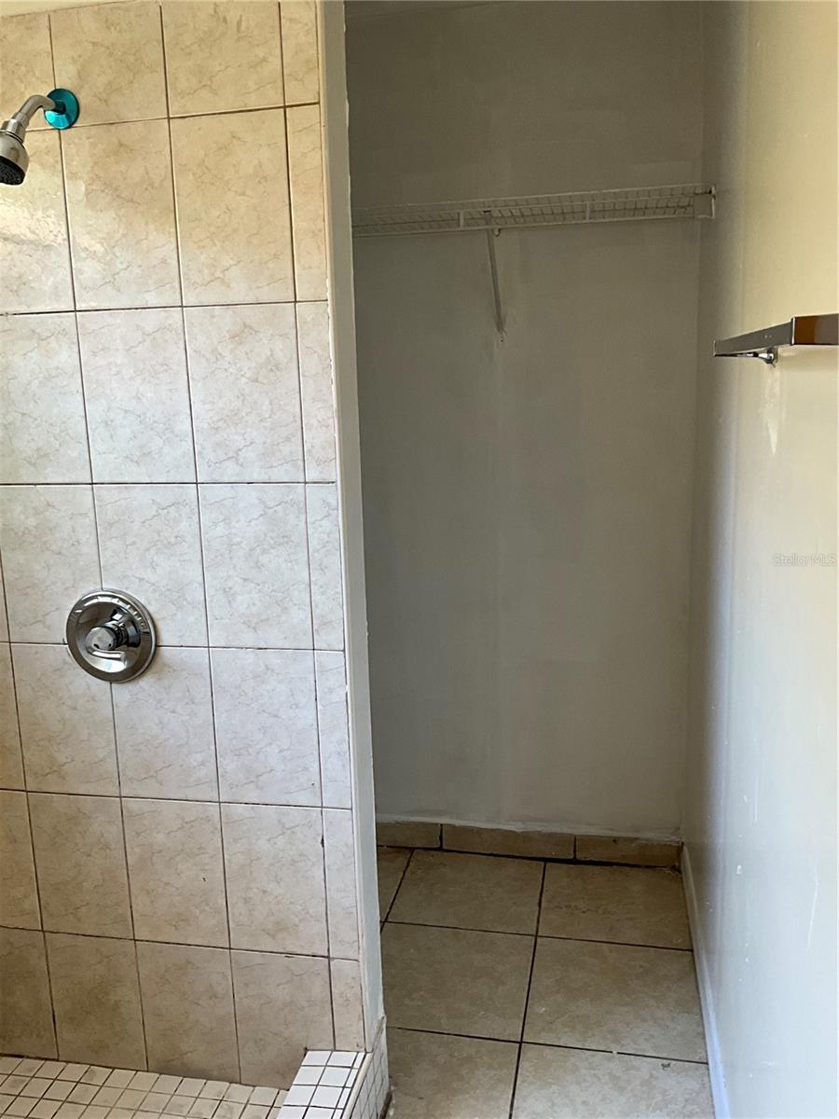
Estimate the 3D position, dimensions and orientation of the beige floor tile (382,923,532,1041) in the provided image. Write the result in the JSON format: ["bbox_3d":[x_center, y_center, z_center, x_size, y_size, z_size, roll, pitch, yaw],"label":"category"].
[{"bbox_3d":[0.068,1.049,2.348,0.411,0.010,0.411,1,11,12],"label":"beige floor tile"}]

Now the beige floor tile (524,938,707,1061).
[{"bbox_3d":[0.469,1.053,2.266,0.399,0.010,0.411,1,11,12],"label":"beige floor tile"}]

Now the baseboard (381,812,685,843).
[{"bbox_3d":[0.320,0.881,2.912,0.945,0.086,0.012,1,11,12],"label":"baseboard"}]

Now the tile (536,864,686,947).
[{"bbox_3d":[0.551,0.975,2.663,0.399,0.010,0.407,1,11,12],"label":"tile"}]

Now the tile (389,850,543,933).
[{"bbox_3d":[0.150,0.971,2.745,0.411,0.010,0.407,1,11,12],"label":"tile"}]

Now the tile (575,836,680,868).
[{"bbox_3d":[0.632,0.884,2.848,0.310,0.086,0.012,1,11,12],"label":"tile"}]

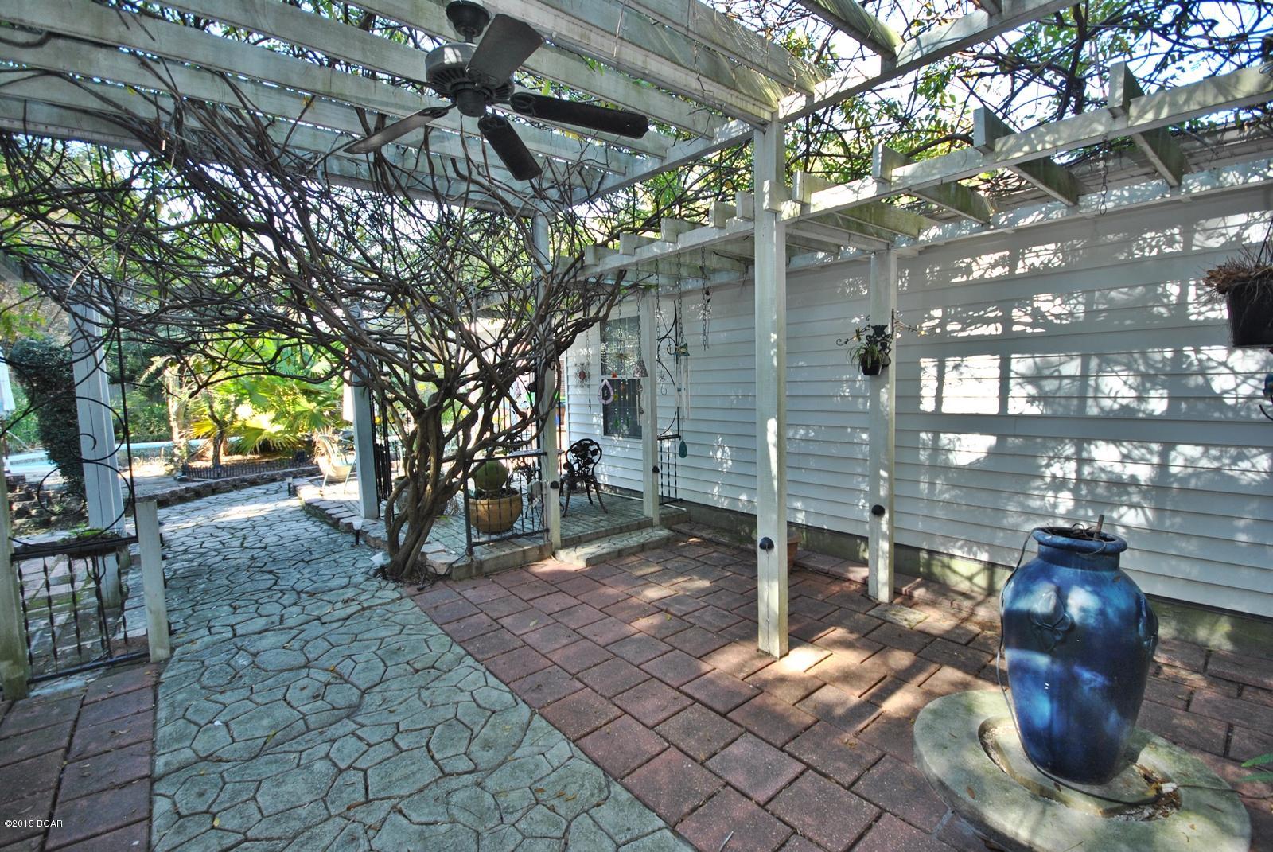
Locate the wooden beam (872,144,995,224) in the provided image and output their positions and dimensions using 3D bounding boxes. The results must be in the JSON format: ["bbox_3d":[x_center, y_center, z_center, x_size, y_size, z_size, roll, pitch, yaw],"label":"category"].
[{"bbox_3d":[1.620,-1.233,2.808,1.360,0.142,0.040,-5,6,-38],"label":"wooden beam"}]

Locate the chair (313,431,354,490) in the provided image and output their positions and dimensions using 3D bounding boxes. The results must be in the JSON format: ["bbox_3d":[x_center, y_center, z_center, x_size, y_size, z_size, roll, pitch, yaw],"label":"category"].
[{"bbox_3d":[-4.436,0.526,7.988,0.570,0.860,0.600,0,5,18],"label":"chair"}]

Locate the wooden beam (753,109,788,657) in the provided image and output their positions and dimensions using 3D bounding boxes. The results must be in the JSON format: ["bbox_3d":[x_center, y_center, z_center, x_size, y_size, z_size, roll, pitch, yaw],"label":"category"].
[{"bbox_3d":[0.775,-0.145,3.032,0.089,2.970,0.136,-6,6,-41],"label":"wooden beam"}]

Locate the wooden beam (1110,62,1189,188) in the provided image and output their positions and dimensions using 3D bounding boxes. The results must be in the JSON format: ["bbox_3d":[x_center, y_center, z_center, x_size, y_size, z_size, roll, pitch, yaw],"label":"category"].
[{"bbox_3d":[2.159,-1.198,2.216,1.360,0.142,0.040,-5,6,-38],"label":"wooden beam"}]

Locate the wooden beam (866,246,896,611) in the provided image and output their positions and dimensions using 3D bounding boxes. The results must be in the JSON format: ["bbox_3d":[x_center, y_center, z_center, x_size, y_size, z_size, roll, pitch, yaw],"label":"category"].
[{"bbox_3d":[1.750,0.025,3.751,0.088,2.460,0.138,-6,6,-41],"label":"wooden beam"}]

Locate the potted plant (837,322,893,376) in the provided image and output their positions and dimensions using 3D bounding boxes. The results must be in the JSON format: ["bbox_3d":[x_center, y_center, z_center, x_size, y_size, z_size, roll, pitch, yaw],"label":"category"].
[{"bbox_3d":[1.569,-0.524,3.634,0.210,0.310,0.270,-6,6,-41],"label":"potted plant"}]

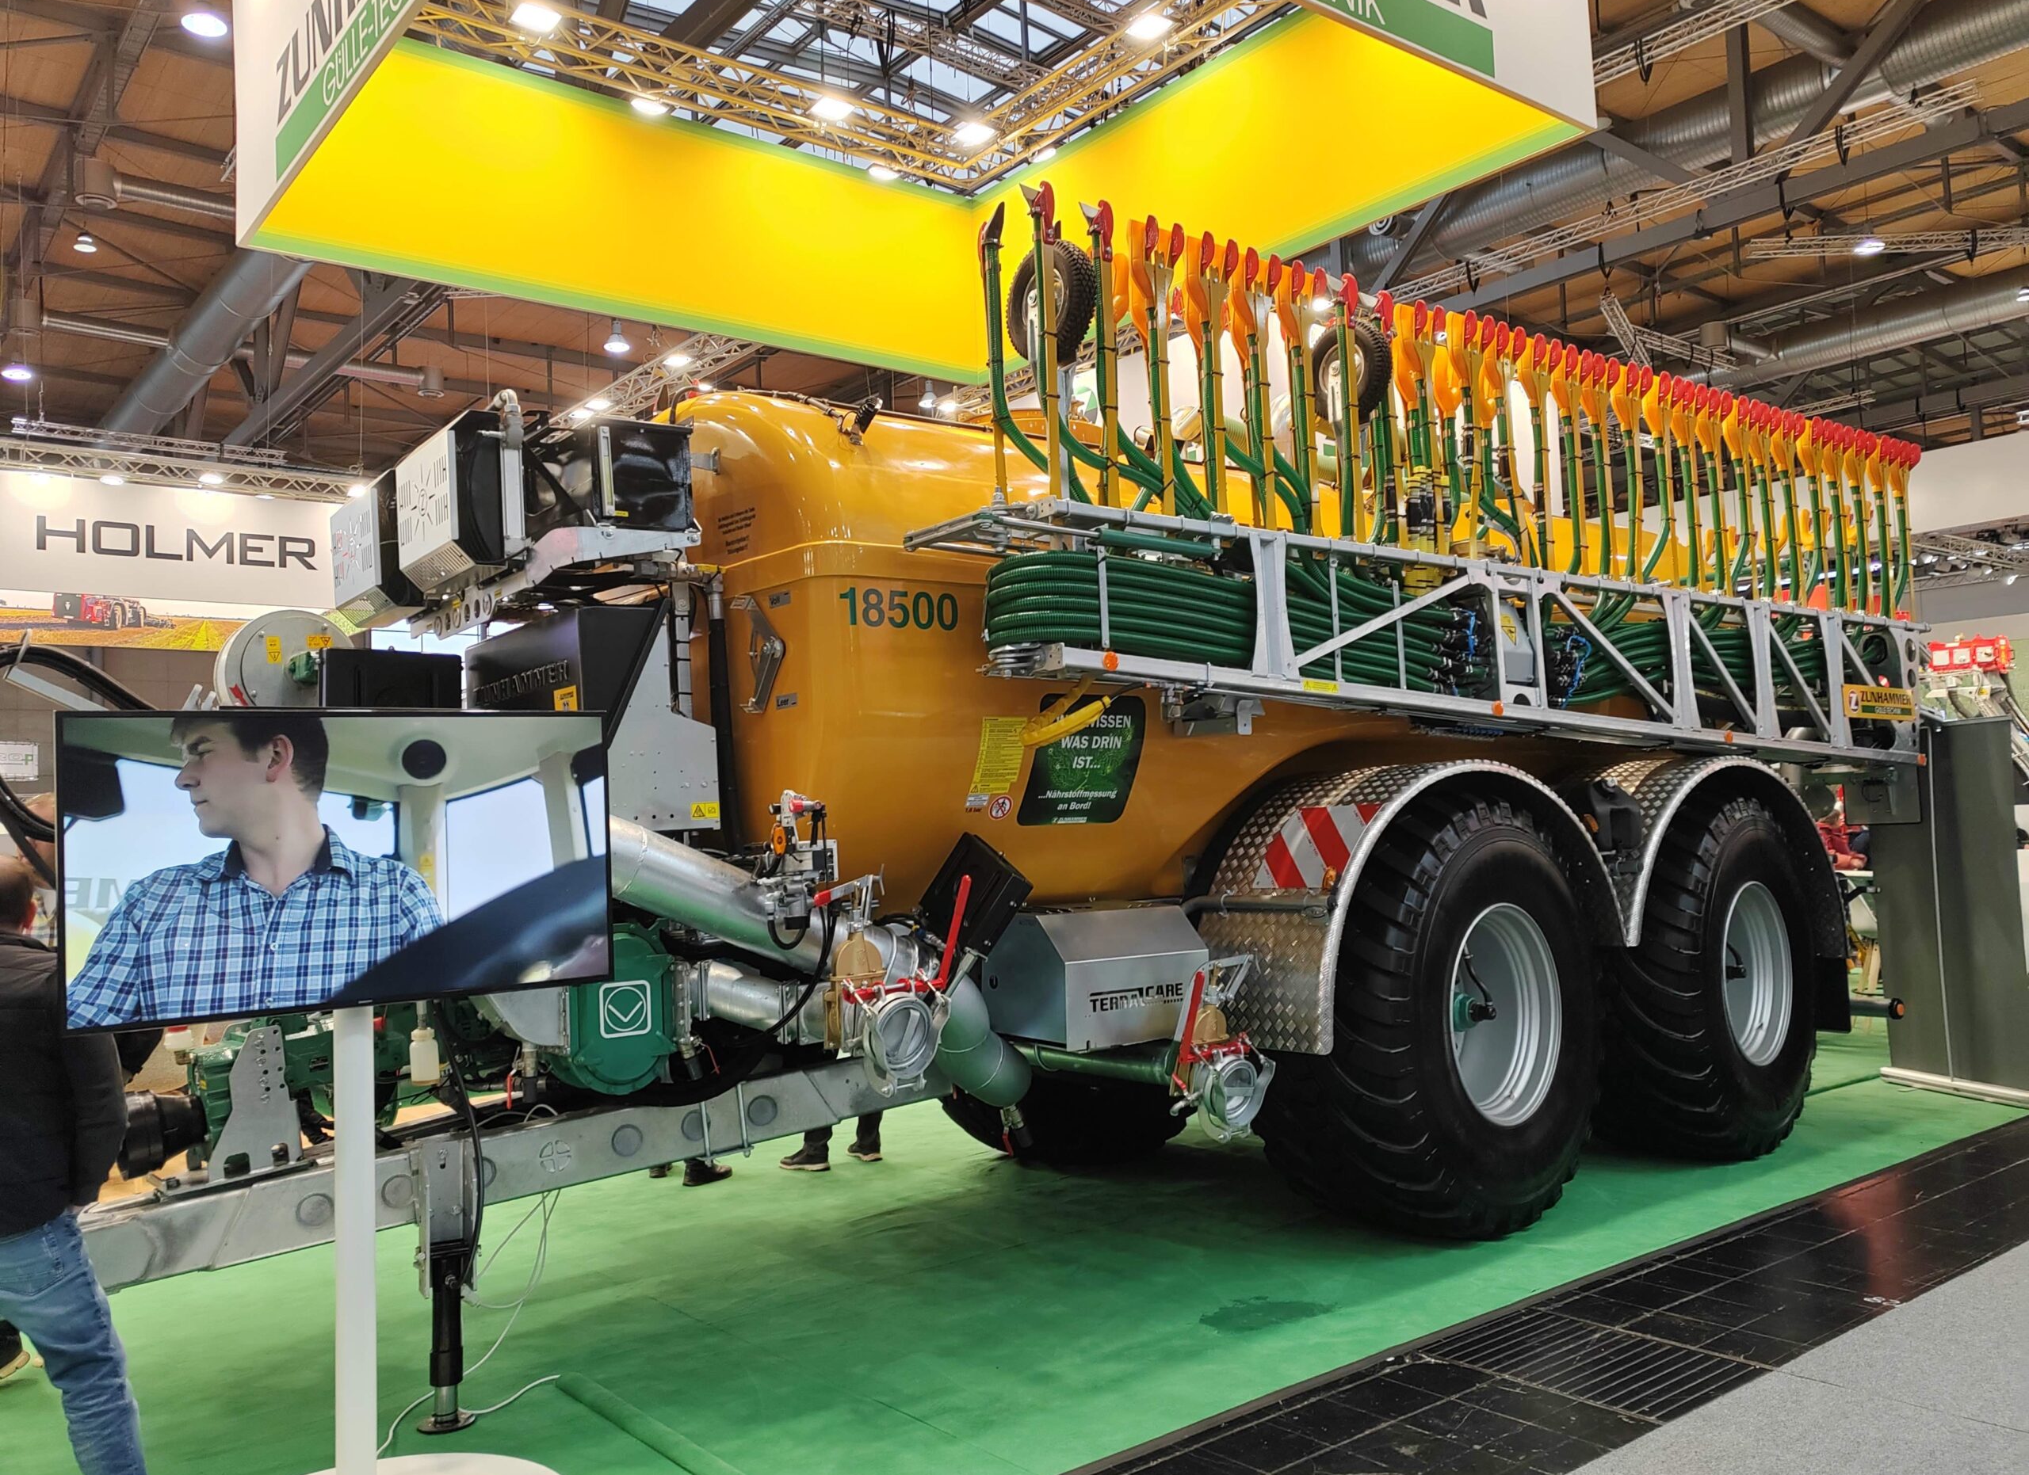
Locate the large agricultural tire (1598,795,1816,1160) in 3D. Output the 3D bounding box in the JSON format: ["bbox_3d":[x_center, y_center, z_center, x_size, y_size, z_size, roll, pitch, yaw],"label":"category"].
[{"bbox_3d":[3.277,1.124,7.761,1.790,1.760,0.770,1,-5,-42],"label":"large agricultural tire"}]

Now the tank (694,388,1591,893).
[{"bbox_3d":[1.122,-0.232,7.485,6.300,1.950,2.300,1,-4,-39],"label":"tank"}]

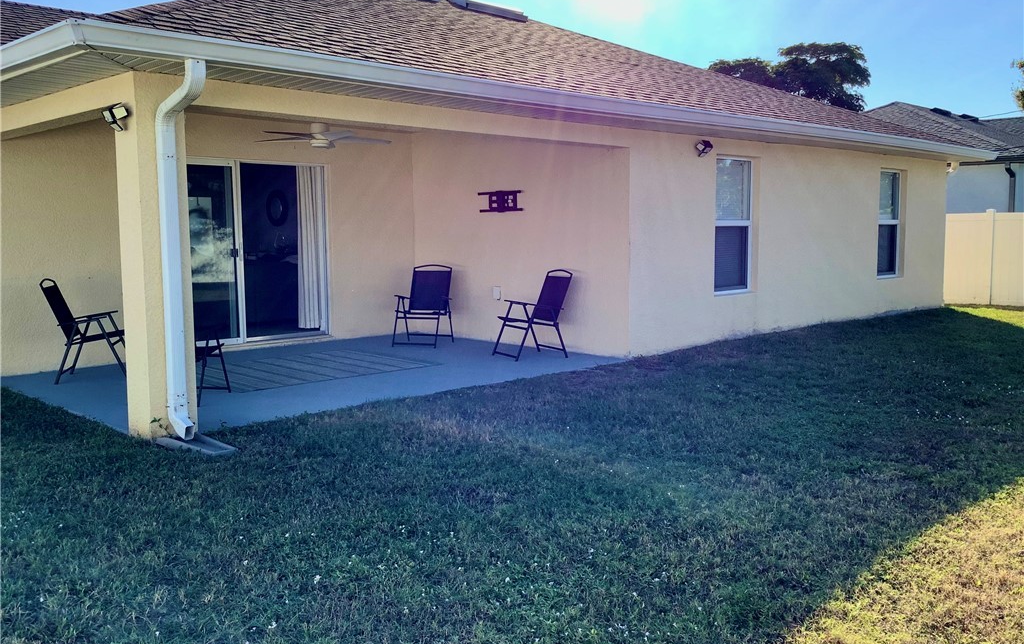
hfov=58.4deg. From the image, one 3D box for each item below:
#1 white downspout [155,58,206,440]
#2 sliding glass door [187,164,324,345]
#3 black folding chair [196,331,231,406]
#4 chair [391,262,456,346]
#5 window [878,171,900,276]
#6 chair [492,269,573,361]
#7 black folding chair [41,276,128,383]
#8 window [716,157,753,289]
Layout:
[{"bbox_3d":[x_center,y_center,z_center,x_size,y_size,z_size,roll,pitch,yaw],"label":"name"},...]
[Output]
[{"bbox_3d":[-2.036,-0.402,5.745,0.520,2.370,0.095,6,9,45],"label":"white downspout"},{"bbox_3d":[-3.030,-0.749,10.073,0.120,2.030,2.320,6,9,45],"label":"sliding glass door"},{"bbox_3d":[-2.631,0.168,7.251,0.575,0.910,0.700,1,6,9],"label":"black folding chair"},{"bbox_3d":[-1.014,-0.194,10.571,0.575,0.910,0.700,1,6,14],"label":"chair"},{"bbox_3d":[5.668,-1.487,13.976,0.090,1.610,0.930,6,9,45],"label":"window"},{"bbox_3d":[0.222,-0.093,9.598,0.700,0.910,0.575,-4,7,-29],"label":"chair"},{"bbox_3d":[-3.819,0.056,8.322,0.700,0.910,0.575,-2,6,-13],"label":"black folding chair"},{"bbox_3d":[2.559,-1.143,10.872,0.090,1.610,0.930,6,9,45],"label":"window"}]

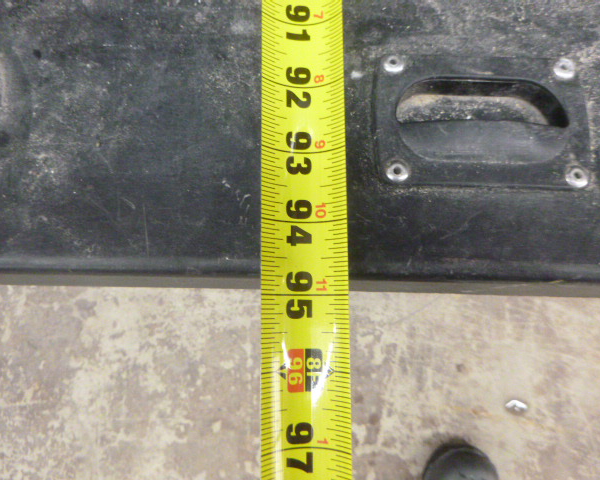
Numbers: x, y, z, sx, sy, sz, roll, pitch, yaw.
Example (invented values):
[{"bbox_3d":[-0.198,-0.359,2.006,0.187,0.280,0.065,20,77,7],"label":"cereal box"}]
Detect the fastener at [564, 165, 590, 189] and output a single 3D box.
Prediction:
[{"bbox_3d":[0.105,-0.023,0.174,0.009,0.004,0.009,1,81,0],"label":"fastener"}]

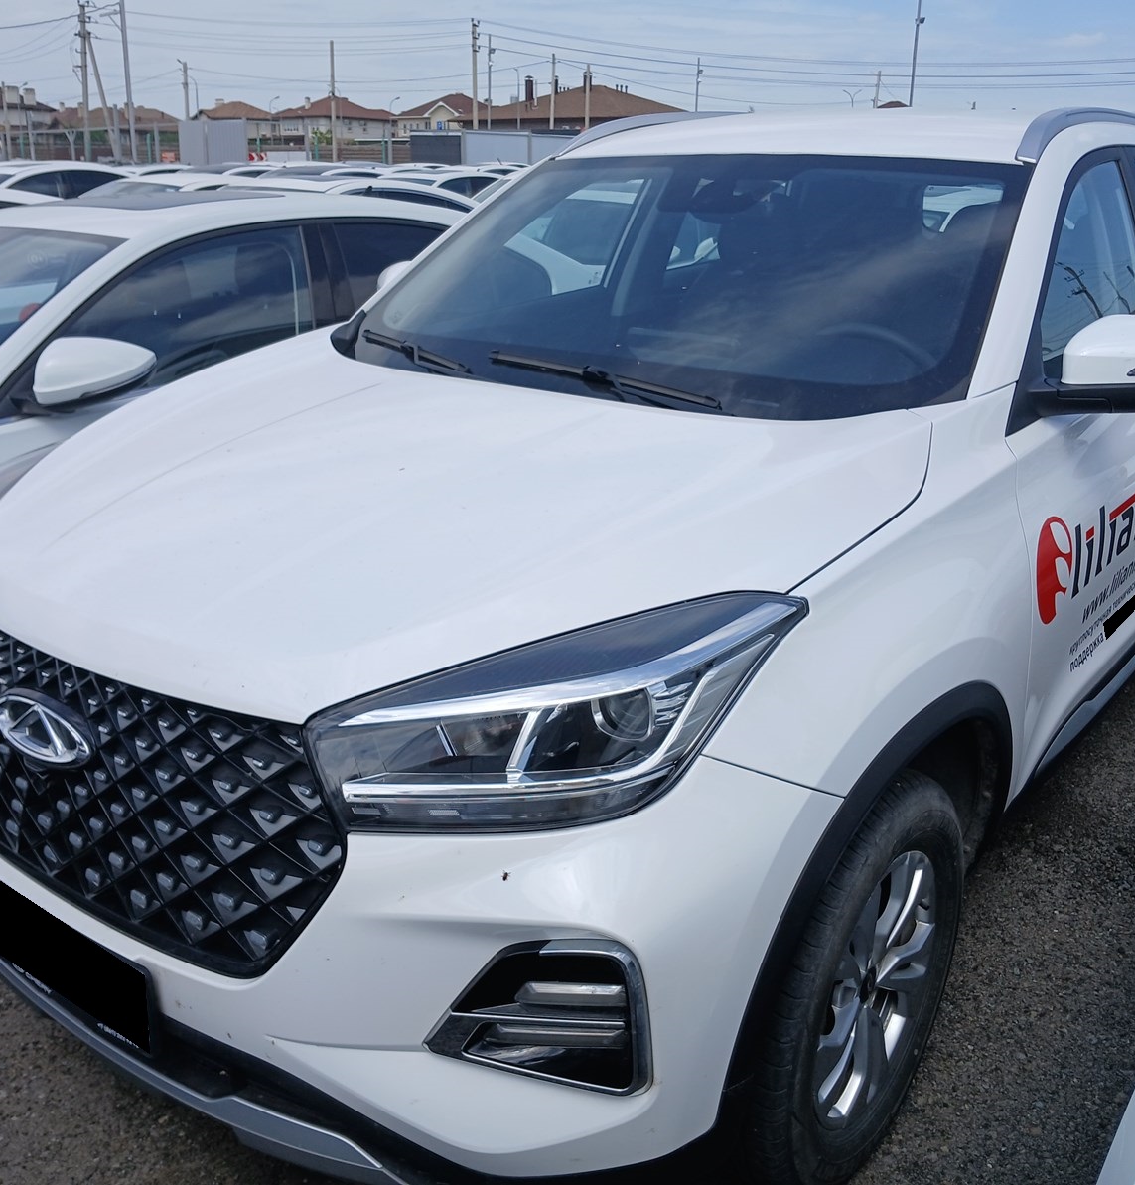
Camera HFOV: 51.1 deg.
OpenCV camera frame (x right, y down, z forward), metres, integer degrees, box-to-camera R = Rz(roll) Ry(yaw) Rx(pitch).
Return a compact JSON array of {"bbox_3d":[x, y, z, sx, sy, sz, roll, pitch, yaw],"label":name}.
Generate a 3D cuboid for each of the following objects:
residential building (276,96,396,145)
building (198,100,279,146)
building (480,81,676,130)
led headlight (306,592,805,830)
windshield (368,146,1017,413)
[{"bbox_3d":[-26.112,-51.138,133.172,9.500,8.200,11.500,8,21,18],"label":"residential building"},{"bbox_3d":[-37.908,-51.978,135.525,8.500,7.900,9.000,6,20,14],"label":"building"},{"bbox_3d":[1.272,-38.021,97.866,19.000,8.200,14.000,1,20,0],"label":"building"},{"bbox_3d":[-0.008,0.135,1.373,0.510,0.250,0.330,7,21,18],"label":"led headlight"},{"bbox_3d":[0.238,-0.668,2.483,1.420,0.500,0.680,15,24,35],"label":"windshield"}]

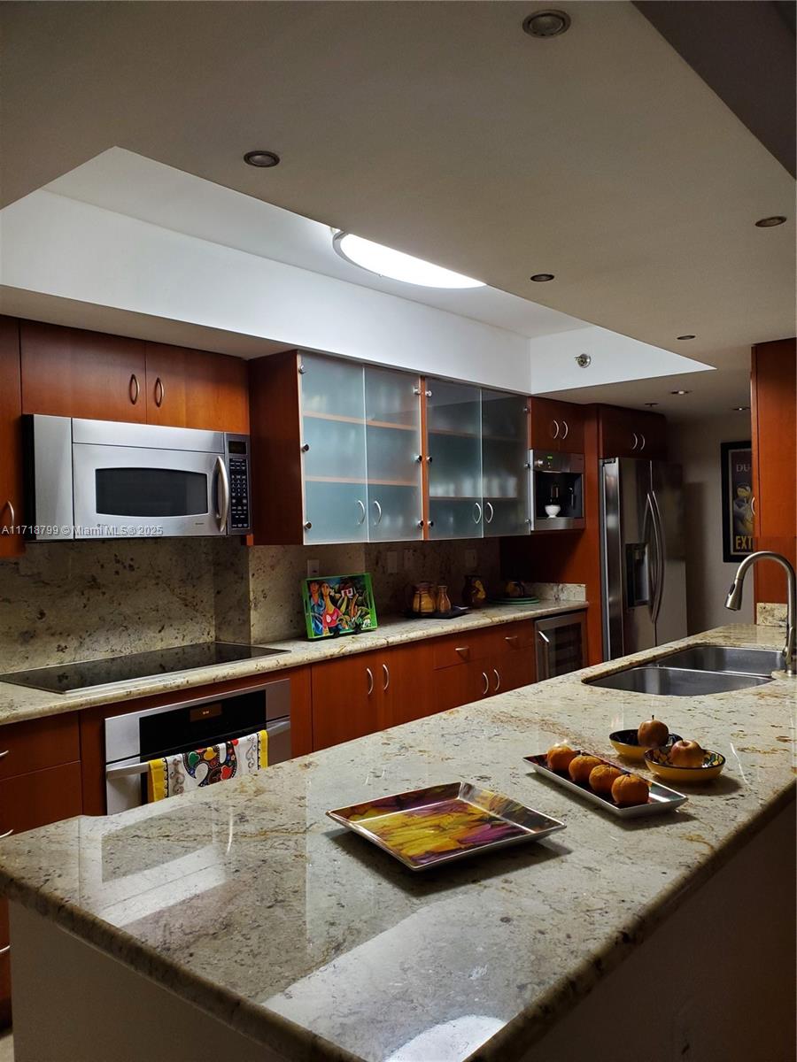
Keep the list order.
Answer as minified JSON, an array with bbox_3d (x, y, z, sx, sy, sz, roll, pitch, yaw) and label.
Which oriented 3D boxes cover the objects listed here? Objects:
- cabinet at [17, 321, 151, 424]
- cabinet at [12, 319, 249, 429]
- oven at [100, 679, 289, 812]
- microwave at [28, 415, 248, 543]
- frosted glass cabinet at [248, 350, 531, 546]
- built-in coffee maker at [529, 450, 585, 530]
[{"bbox_3d":[-1.236,-0.556,2.989,0.315,0.326,0.475,-1,1,42],"label":"cabinet"},{"bbox_3d":[-1.075,-0.562,3.171,0.315,0.326,0.962,-1,1,42],"label":"cabinet"},{"bbox_3d":[-0.856,0.933,2.971,0.585,0.698,0.757,-1,1,42],"label":"oven"},{"bbox_3d":[-1.034,-0.185,3.111,0.370,0.423,0.915,-1,1,42],"label":"microwave"},{"bbox_3d":[0.060,-0.349,3.964,0.330,0.780,1.720,-1,1,42],"label":"frosted glass cabinet"},{"bbox_3d":[0.826,-0.234,4.808,0.365,0.455,0.592,-1,1,42],"label":"built-in coffee maker"}]

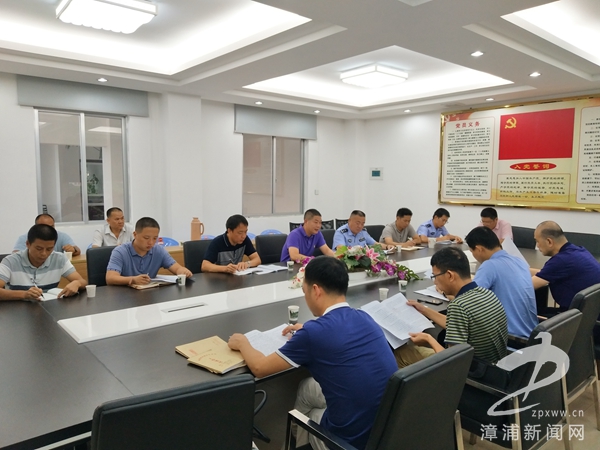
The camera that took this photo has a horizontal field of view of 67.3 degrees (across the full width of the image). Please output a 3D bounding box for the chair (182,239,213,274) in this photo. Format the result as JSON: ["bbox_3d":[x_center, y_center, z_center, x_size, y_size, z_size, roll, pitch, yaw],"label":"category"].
[{"bbox_3d":[-0.892,0.670,4.713,0.560,0.970,0.600,-5,8,-43],"label":"chair"}]

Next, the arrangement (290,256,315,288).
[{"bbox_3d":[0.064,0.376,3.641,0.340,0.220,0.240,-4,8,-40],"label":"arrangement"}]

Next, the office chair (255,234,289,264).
[{"bbox_3d":[-0.140,0.626,5.216,0.560,0.970,0.600,-4,7,-35],"label":"office chair"}]

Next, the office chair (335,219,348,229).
[{"bbox_3d":[0.972,0.387,7.586,0.520,0.920,0.560,-4,8,-40],"label":"office chair"}]

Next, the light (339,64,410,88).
[{"bbox_3d":[1.029,-2.048,6.271,0.660,0.160,0.650,-4,7,-40],"label":"light"}]

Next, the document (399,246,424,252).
[{"bbox_3d":[1.398,0.289,5.605,0.360,0.020,0.240,-4,8,-40],"label":"document"}]

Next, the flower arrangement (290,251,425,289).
[{"bbox_3d":[0.459,0.334,3.892,1.120,0.260,0.520,-2,6,-20],"label":"flower arrangement"}]

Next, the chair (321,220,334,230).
[{"bbox_3d":[0.542,0.420,7.224,0.520,0.920,0.560,-4,8,-40],"label":"chair"}]

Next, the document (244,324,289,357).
[{"bbox_3d":[-0.140,0.621,2.509,0.400,0.020,0.300,-4,7,-40],"label":"document"}]

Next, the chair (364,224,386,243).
[{"bbox_3d":[1.250,0.520,6.386,0.560,0.970,0.600,-4,7,-40],"label":"chair"}]

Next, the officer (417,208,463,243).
[{"bbox_3d":[1.904,0.377,6.271,0.720,1.220,0.580,4,7,31],"label":"officer"}]

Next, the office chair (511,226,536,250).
[{"bbox_3d":[3.024,0.535,6.395,0.600,0.970,0.560,-4,7,-40],"label":"office chair"}]

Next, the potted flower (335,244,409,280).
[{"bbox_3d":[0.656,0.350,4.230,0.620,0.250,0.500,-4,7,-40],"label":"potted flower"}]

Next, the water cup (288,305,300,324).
[{"bbox_3d":[-0.034,0.537,2.735,0.070,0.080,0.070,0,6,0],"label":"water cup"}]

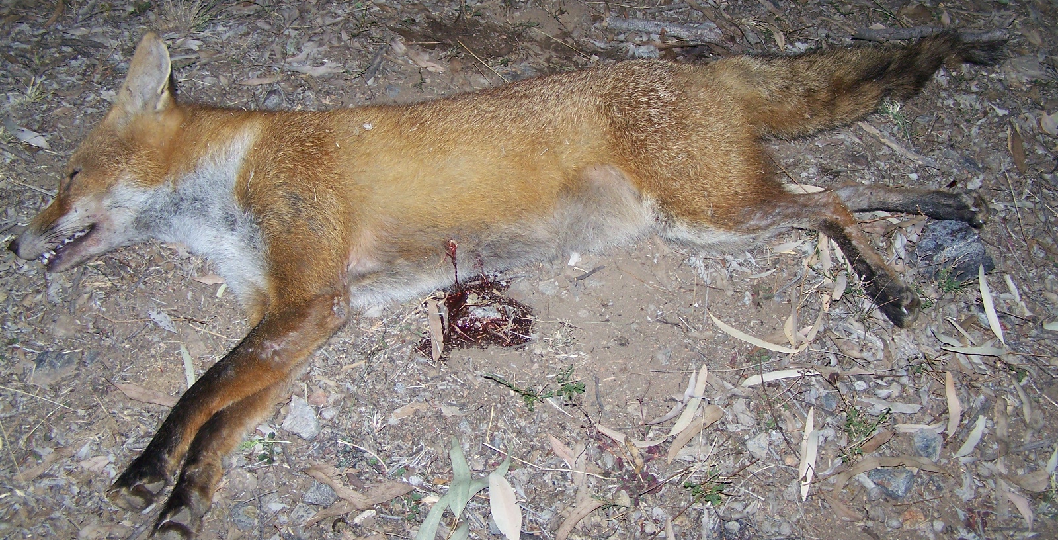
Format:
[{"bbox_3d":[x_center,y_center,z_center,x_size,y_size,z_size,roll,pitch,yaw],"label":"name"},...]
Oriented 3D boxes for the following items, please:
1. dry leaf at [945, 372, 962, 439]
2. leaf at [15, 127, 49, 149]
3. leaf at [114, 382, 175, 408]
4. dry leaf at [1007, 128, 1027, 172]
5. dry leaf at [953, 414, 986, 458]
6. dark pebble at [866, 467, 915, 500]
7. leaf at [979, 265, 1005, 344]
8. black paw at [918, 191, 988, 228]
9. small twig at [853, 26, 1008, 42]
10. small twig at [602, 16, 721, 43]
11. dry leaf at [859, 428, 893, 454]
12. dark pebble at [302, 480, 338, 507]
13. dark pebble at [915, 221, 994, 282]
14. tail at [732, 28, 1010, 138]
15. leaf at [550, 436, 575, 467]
[{"bbox_3d":[0.385,0.123,1.051,0.013,0.012,0.078,11,50,9],"label":"dry leaf"},{"bbox_3d":[-0.529,-0.142,1.238,0.055,0.009,0.018,23,54,18],"label":"leaf"},{"bbox_3d":[-0.347,0.114,1.060,0.077,0.010,0.013,12,50,10],"label":"leaf"},{"bbox_3d":[0.538,-0.132,1.274,0.011,0.010,0.072,5,49,4],"label":"dry leaf"},{"bbox_3d":[0.393,0.149,1.029,0.010,0.010,0.057,31,56,24],"label":"dry leaf"},{"bbox_3d":[0.310,0.182,0.991,0.039,0.025,0.029,1,49,1],"label":"dark pebble"},{"bbox_3d":[0.431,0.030,1.086,0.011,0.009,0.096,3,50,3],"label":"leaf"},{"bbox_3d":[0.402,-0.058,1.101,0.061,0.031,0.035,6,54,4],"label":"black paw"},{"bbox_3d":[0.468,-0.277,1.352,0.185,0.013,0.015,-1,50,-1],"label":"small twig"},{"bbox_3d":[0.155,-0.281,1.355,0.139,0.016,0.019,6,50,5],"label":"small twig"},{"bbox_3d":[0.299,0.147,0.996,0.037,0.007,0.012,-27,55,-21],"label":"dry leaf"},{"bbox_3d":[-0.171,0.183,0.949,0.028,0.015,0.019,0,54,0],"label":"dark pebble"},{"bbox_3d":[0.409,-0.017,1.122,0.071,0.035,0.057,0,50,0],"label":"dark pebble"},{"bbox_3d":[0.339,-0.185,1.175,0.330,0.068,0.088,-17,56,-12],"label":"tail"},{"bbox_3d":[0.030,0.158,1.022,0.011,0.010,0.043,-30,55,-24],"label":"leaf"}]

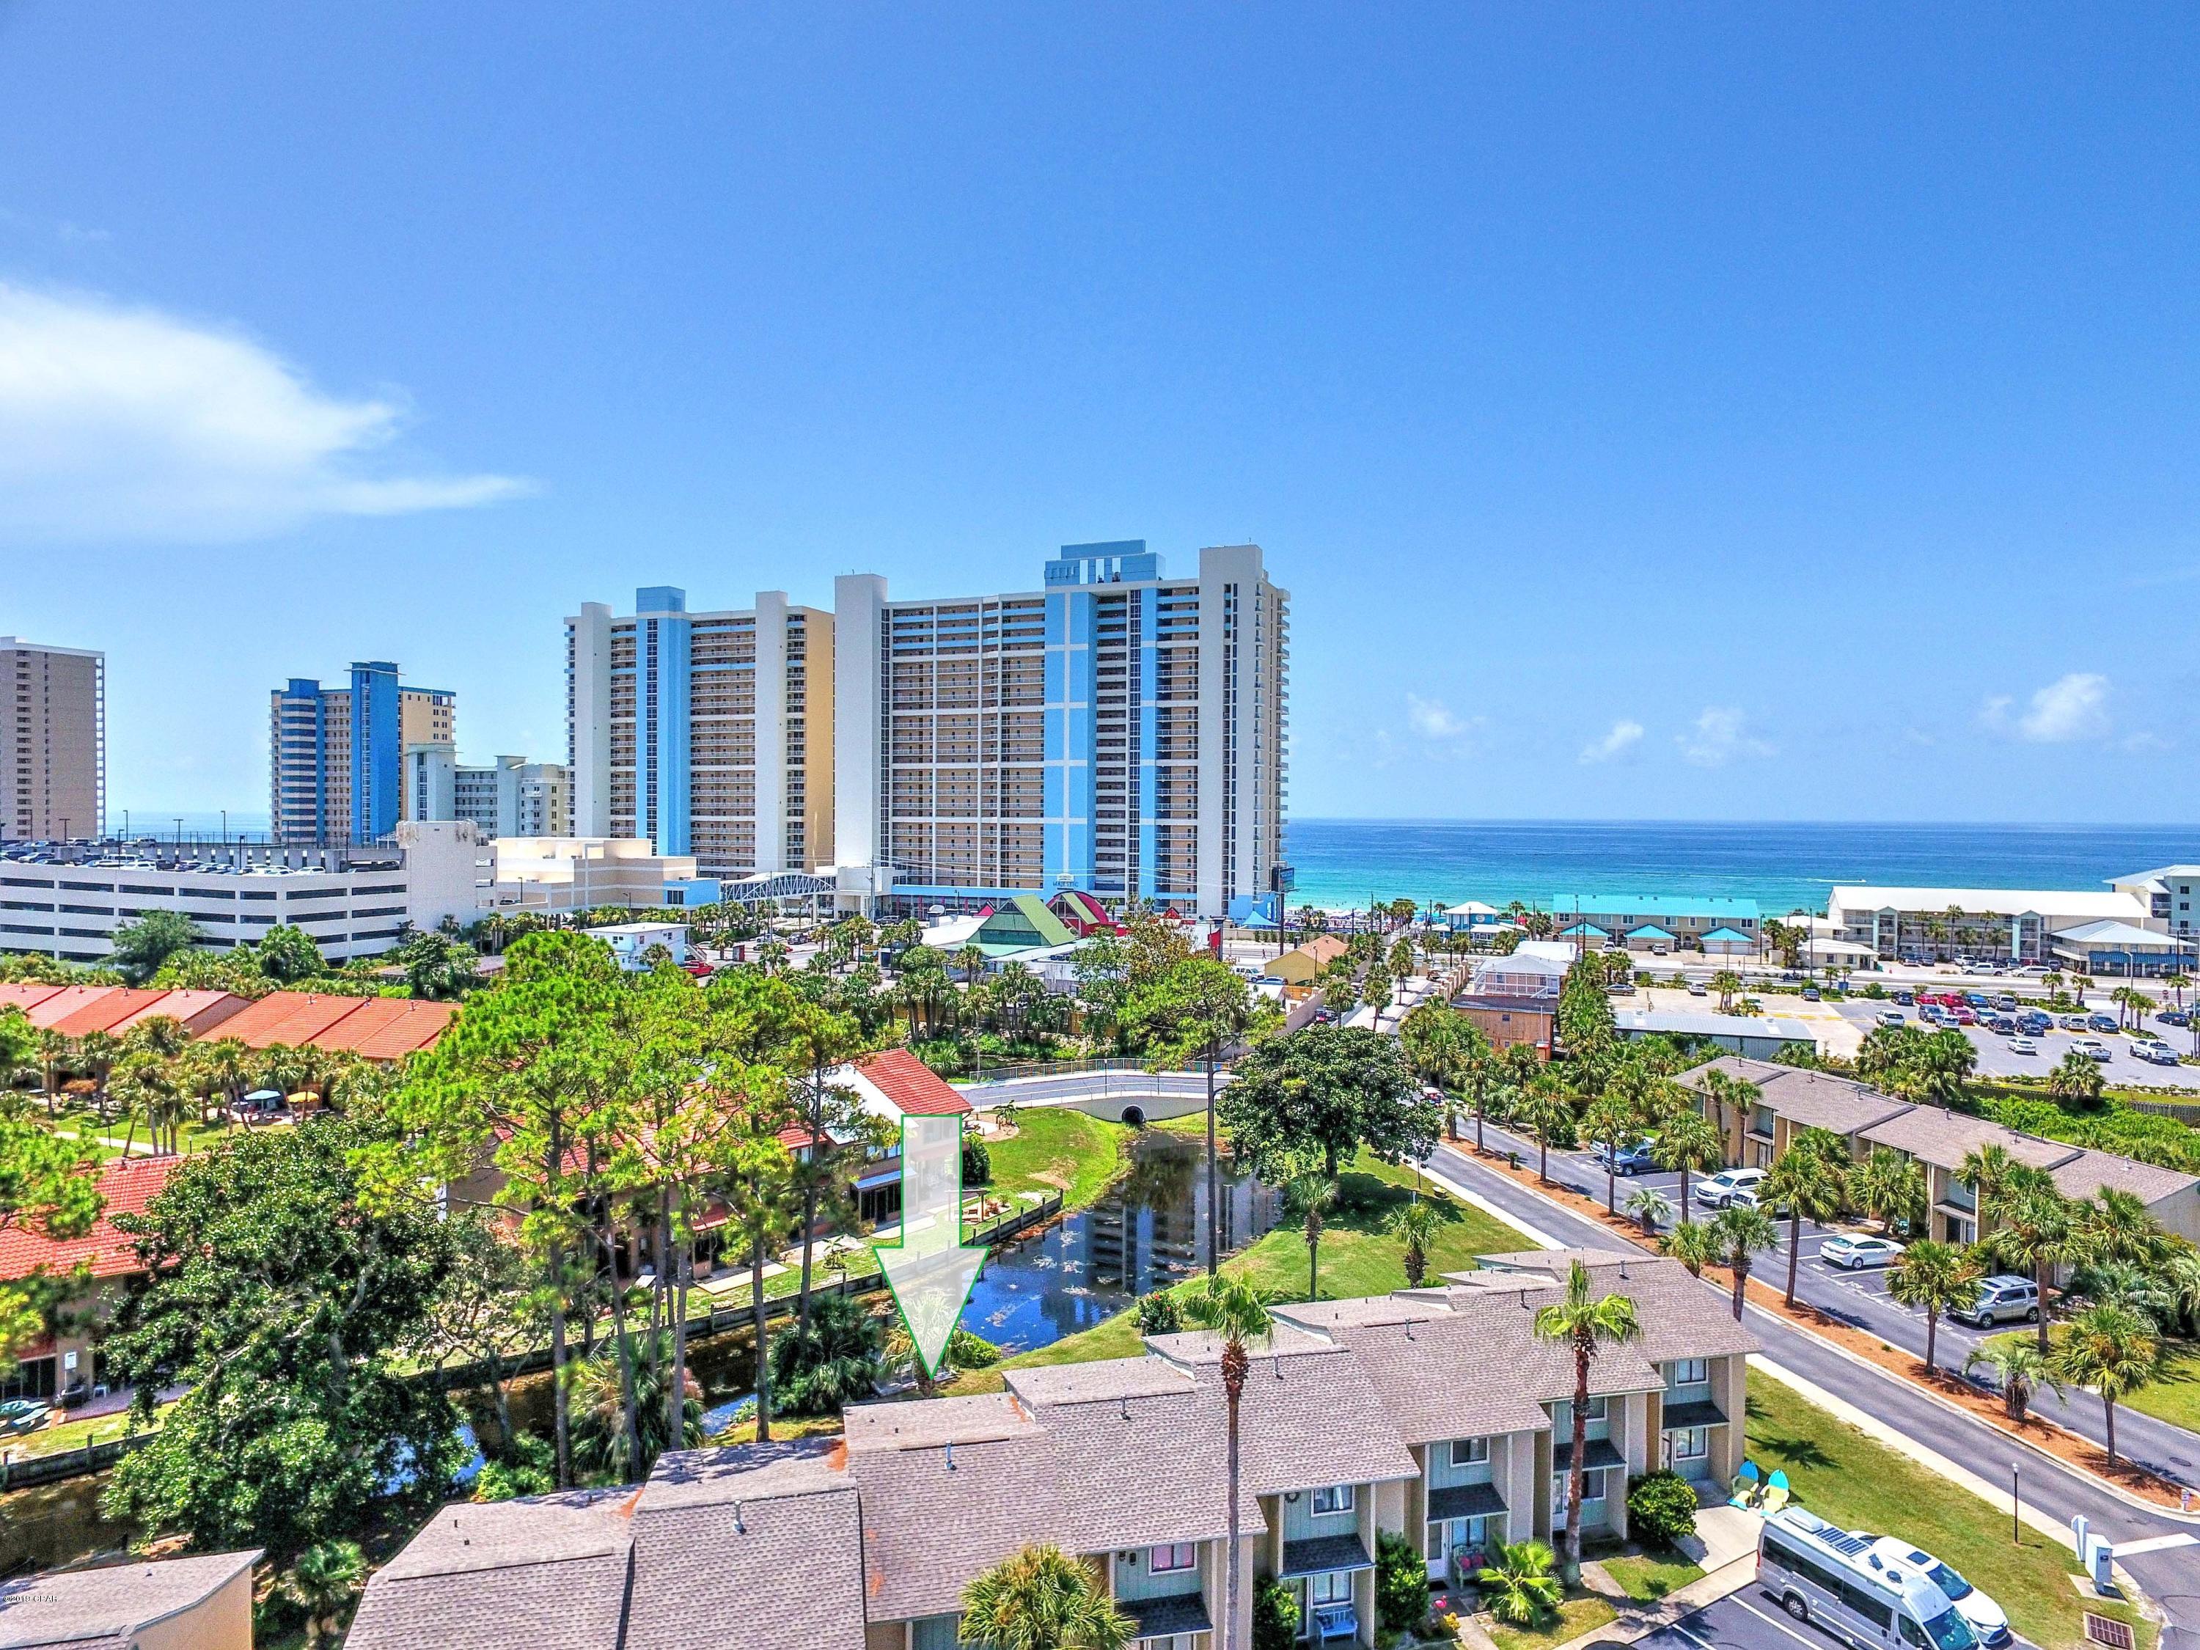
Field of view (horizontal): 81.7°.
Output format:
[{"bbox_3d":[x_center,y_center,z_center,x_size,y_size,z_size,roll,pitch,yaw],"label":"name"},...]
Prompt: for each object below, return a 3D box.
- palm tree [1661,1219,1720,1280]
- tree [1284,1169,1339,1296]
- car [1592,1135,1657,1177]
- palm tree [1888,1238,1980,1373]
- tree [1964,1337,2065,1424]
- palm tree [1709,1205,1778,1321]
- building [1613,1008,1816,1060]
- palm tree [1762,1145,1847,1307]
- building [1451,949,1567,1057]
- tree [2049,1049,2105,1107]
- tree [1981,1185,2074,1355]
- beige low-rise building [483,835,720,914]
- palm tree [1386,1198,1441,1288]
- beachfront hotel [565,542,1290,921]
[{"bbox_3d":[31.790,22.794,68.310,2.897,3.010,2.897,1,1,25],"label":"palm tree"},{"bbox_3d":[10.541,20.572,62.864,2.635,6.716,2.635,0,0,0],"label":"tree"},{"bbox_3d":[37.961,23.230,89.102,5.600,1.850,2.000,0,0,-16],"label":"car"},{"bbox_3d":[37.204,21.588,56.680,3.572,5.669,3.572,1,1,33],"label":"palm tree"},{"bbox_3d":[37.679,22.869,52.300,3.373,3.188,3.373,1,1,36],"label":"tree"},{"bbox_3d":[25.349,19.621,50.371,2.415,8.954,2.415,0,1,0],"label":"palm tree"},{"bbox_3d":[57.500,20.253,120.100,16.600,4.100,10.000,0,1,20],"label":"building"},{"bbox_3d":[35.417,20.432,64.202,3.847,7.832,3.847,1,1,29],"label":"palm tree"},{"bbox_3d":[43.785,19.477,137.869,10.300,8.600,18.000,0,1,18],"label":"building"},{"bbox_3d":[81.748,21.471,106.205,3.777,4.892,3.777,0,1,0],"label":"tree"},{"bbox_3d":[43.206,20.666,58.837,3.625,7.547,3.625,1,1,37],"label":"tree"},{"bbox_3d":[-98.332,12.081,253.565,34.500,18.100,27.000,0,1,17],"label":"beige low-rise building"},{"bbox_3d":[16.079,21.526,64.974,2.899,4.832,2.899,0,0,0],"label":"palm tree"},{"bbox_3d":[-46.000,-19.507,298.500,178.000,77.500,28.000,0,1,21],"label":"beachfront hotel"}]

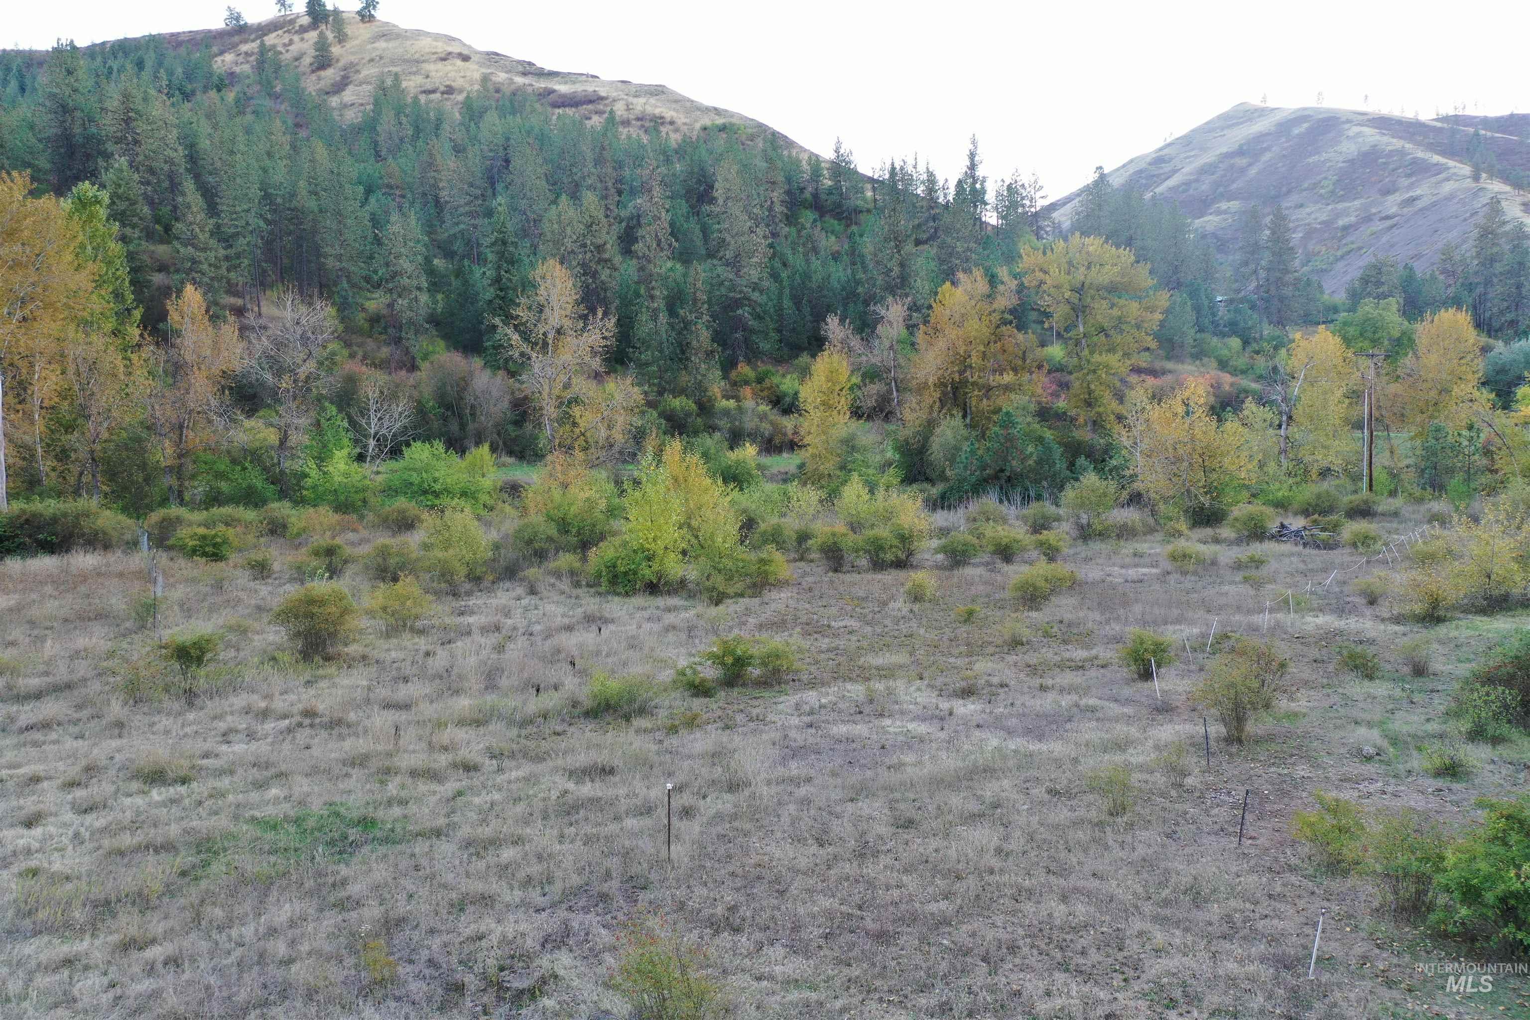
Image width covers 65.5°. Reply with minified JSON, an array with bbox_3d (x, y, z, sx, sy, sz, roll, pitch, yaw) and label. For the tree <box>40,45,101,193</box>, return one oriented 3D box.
[{"bbox_3d":[-118.716,-66.669,203.237,10.620,26.040,10.300,0,8,0],"label":"tree"}]

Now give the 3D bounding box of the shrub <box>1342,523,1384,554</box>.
[{"bbox_3d":[29.253,1.324,58.243,2.050,1.400,1.990,0,8,0],"label":"shrub"}]

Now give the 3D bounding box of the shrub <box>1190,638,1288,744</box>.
[{"bbox_3d":[11.114,4.240,27.905,2.299,2.521,2.184,2,6,22],"label":"shrub"}]

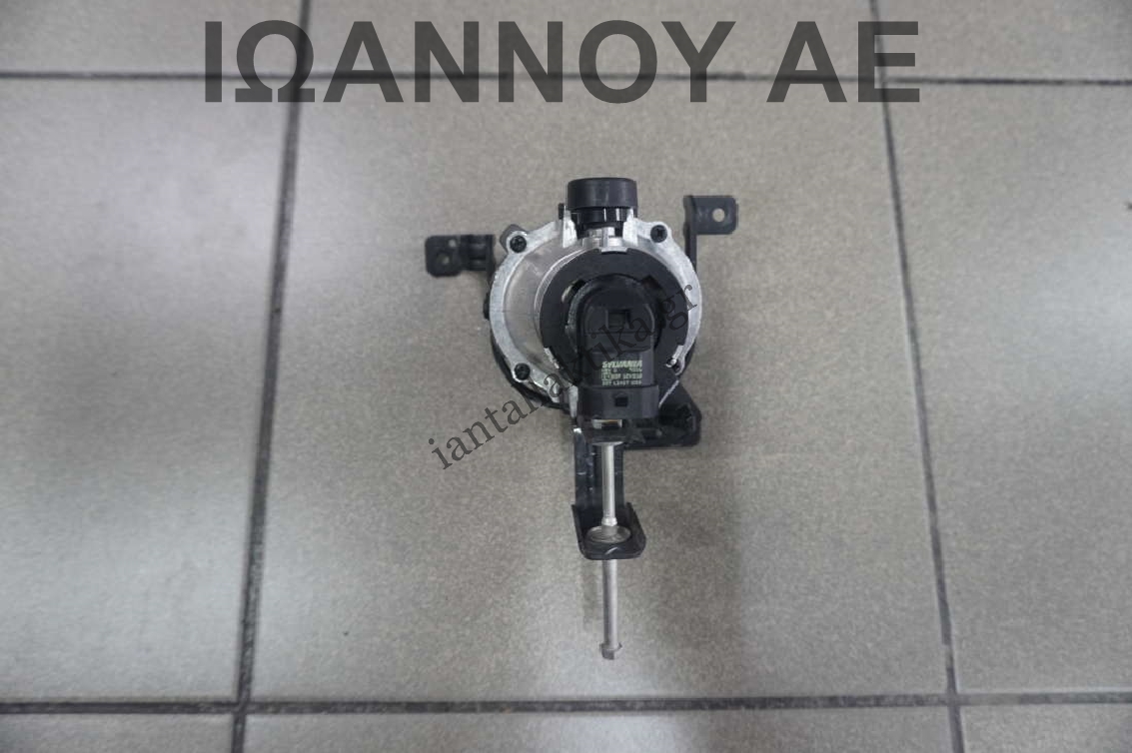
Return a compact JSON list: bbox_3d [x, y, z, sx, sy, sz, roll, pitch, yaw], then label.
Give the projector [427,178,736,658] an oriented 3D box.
[{"bbox_3d":[0.007,0.020,0.339,0.142,0.101,0.212,1,95,-6],"label":"projector"}]

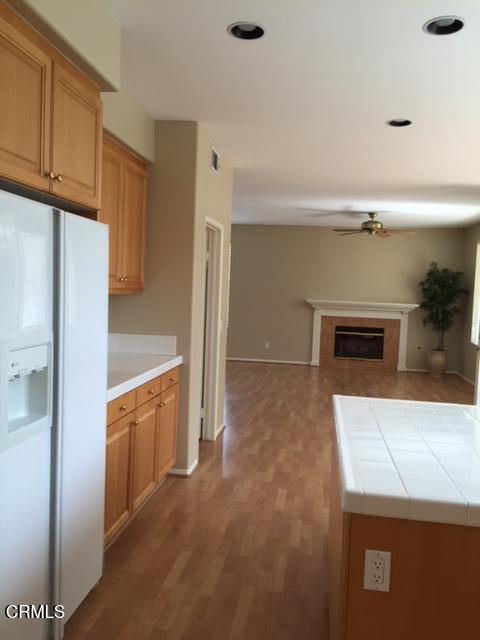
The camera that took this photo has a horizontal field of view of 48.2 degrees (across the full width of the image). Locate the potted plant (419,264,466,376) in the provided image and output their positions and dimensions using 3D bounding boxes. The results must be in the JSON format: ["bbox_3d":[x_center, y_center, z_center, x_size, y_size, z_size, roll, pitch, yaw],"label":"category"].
[{"bbox_3d":[3.642,-0.015,9.760,0.870,2.080,0.820,3,4,9],"label":"potted plant"}]

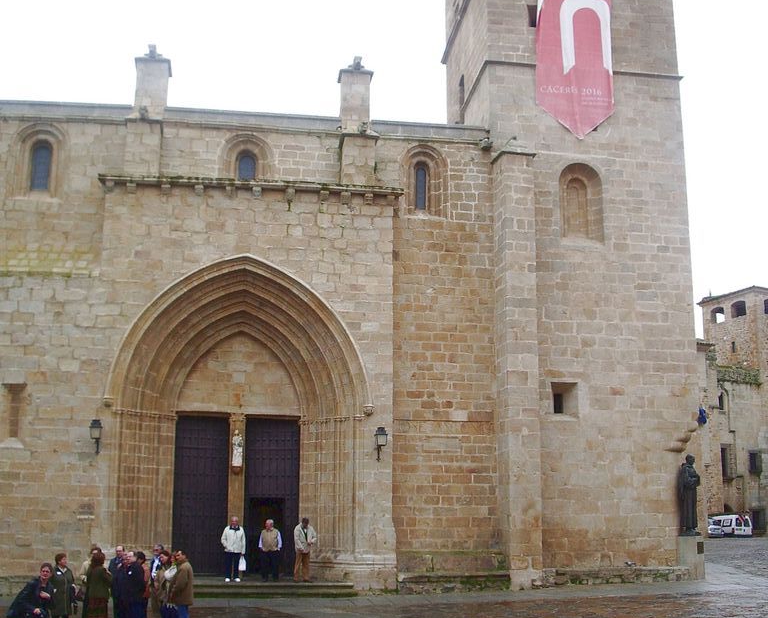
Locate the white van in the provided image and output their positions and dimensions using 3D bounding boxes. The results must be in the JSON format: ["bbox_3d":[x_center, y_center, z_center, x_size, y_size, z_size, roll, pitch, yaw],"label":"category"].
[{"bbox_3d":[28.142,17.747,84.843,1.700,1.820,4.100,3,-11,-18],"label":"white van"}]

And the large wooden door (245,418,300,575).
[{"bbox_3d":[-3.257,5.435,30.261,1.597,4.507,0.150,2,-11,-9],"label":"large wooden door"}]

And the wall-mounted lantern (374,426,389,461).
[{"bbox_3d":[-0.083,3.738,28.589,0.370,0.943,0.560,2,-11,-9],"label":"wall-mounted lantern"}]

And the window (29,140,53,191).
[{"bbox_3d":[-10.234,-4.281,30.892,0.700,1.550,0.300,2,-12,-8],"label":"window"}]

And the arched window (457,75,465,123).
[{"bbox_3d":[2.743,-7.428,36.886,0.300,1.600,0.800,2,-12,-8],"label":"arched window"}]

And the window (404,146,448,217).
[{"bbox_3d":[1.338,-4.015,32.601,1.350,2.200,0.450,2,-12,-8],"label":"window"}]

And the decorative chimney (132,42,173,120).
[{"bbox_3d":[-7.199,-7.074,32.197,1.080,2.050,1.000,2,-12,-8],"label":"decorative chimney"}]

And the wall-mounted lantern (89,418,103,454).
[{"bbox_3d":[-7.629,3.388,27.439,0.370,0.903,0.560,2,-11,-9],"label":"wall-mounted lantern"}]

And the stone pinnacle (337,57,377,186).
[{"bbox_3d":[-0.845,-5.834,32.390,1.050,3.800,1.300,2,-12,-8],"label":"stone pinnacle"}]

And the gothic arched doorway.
[{"bbox_3d":[-4.075,3.073,29.442,7.223,8.945,2.100,2,-11,-9],"label":"gothic arched doorway"}]

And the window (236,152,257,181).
[{"bbox_3d":[-4.311,-4.173,32.525,0.591,1.617,0.250,2,-11,-9],"label":"window"}]

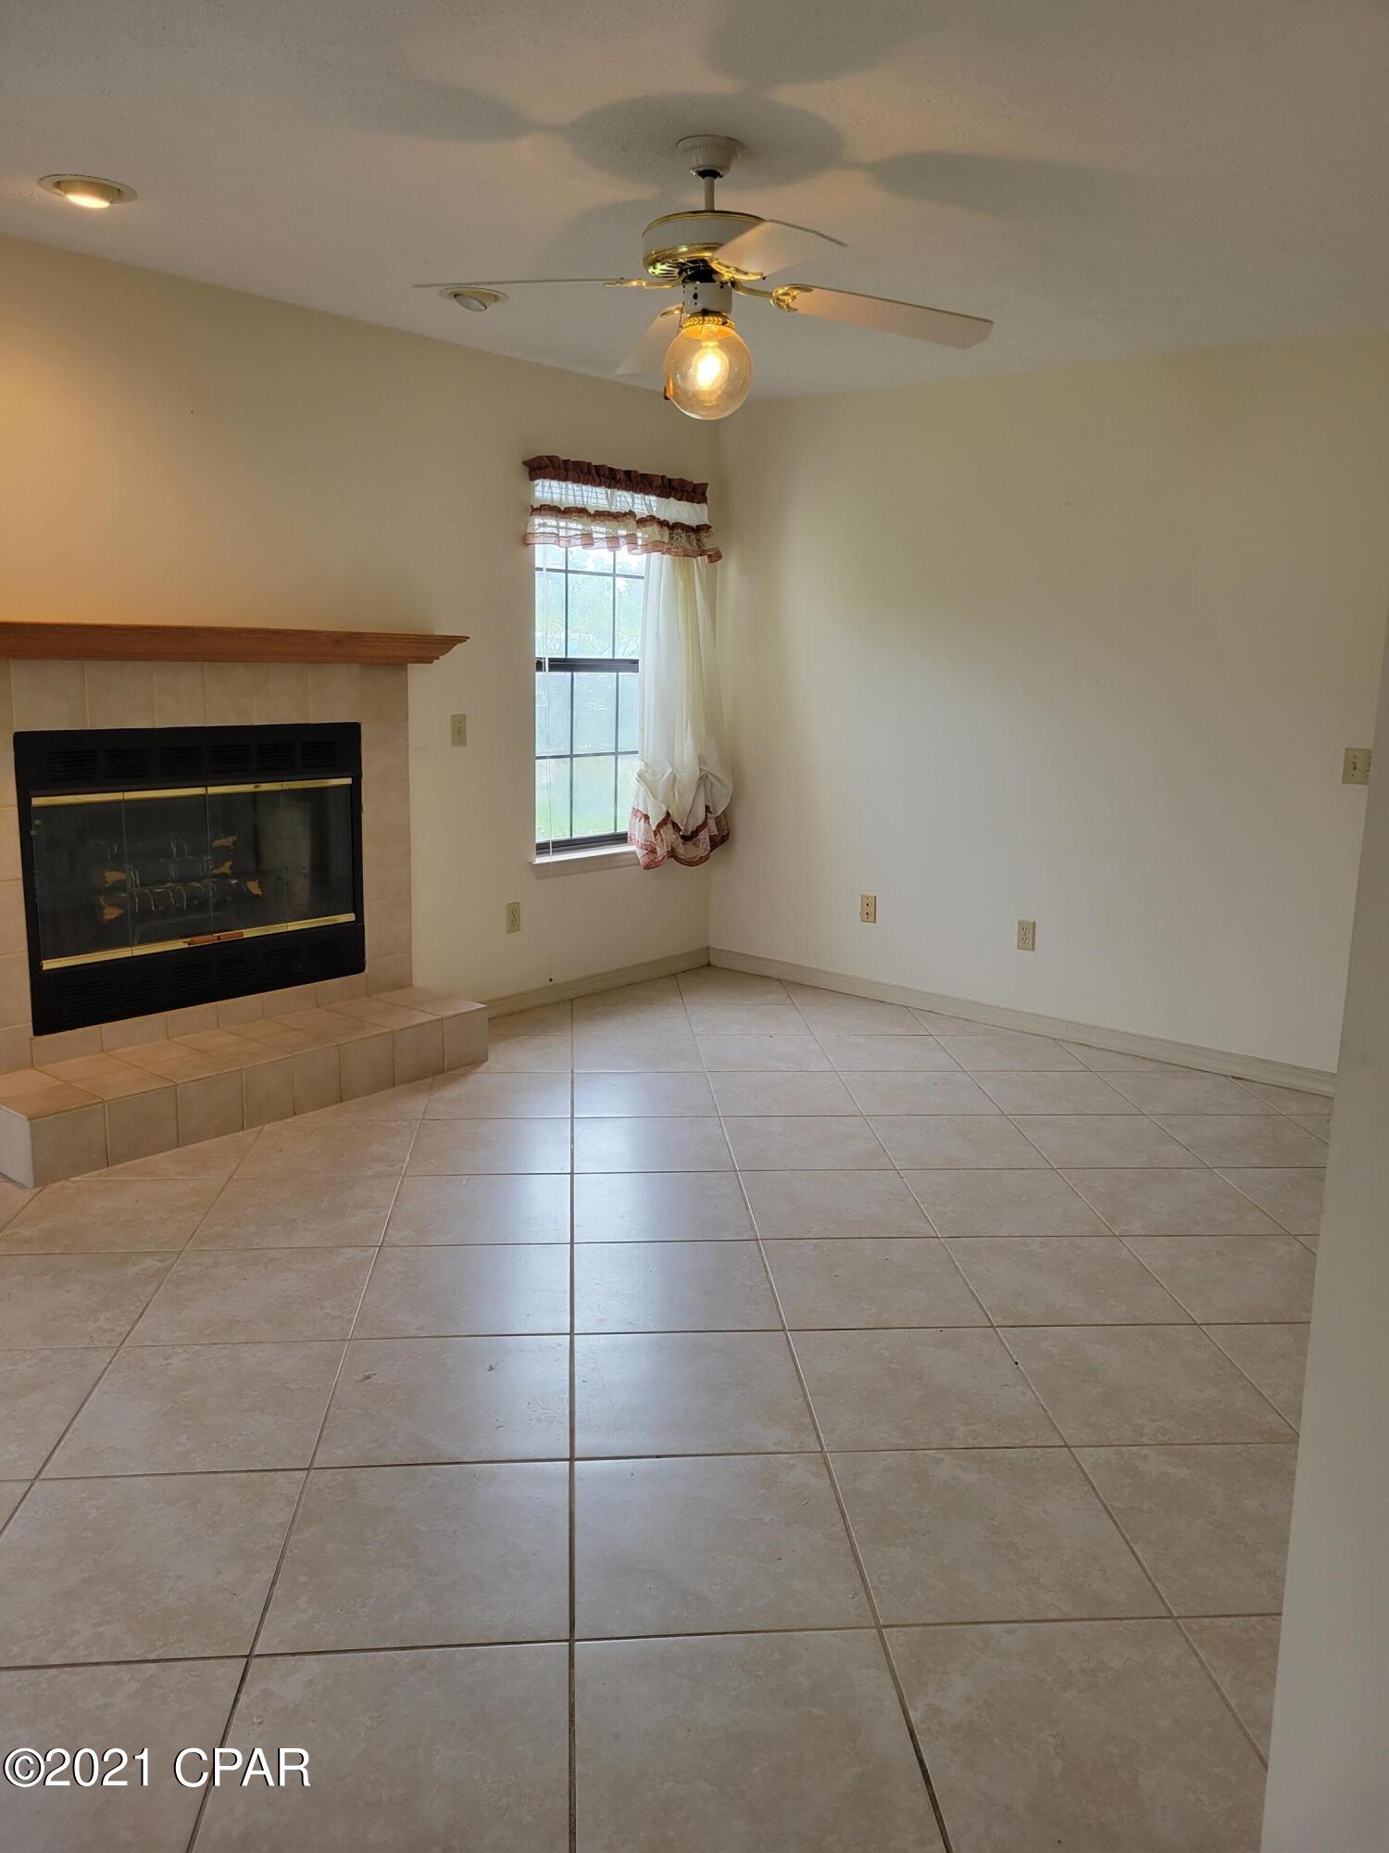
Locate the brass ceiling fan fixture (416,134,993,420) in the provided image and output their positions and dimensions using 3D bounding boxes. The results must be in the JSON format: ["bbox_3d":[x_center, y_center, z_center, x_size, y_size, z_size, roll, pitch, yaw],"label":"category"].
[{"bbox_3d":[0.039,-1.324,2.877,1.180,0.535,1.180,-2,12,-15],"label":"brass ceiling fan fixture"}]

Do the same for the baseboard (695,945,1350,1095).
[{"bbox_3d":[1.121,0.342,5.520,2.750,0.086,0.018,11,15,39],"label":"baseboard"}]

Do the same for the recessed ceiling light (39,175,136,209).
[{"bbox_3d":[-1.403,-1.681,3.219,0.210,0.050,0.210,11,15,39],"label":"recessed ceiling light"}]

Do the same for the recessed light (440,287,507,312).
[{"bbox_3d":[-0.652,-1.844,4.117,0.205,0.050,0.205,0,11,-5],"label":"recessed light"}]

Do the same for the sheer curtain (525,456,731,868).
[{"bbox_3d":[-0.234,-0.996,5.625,0.150,1.600,1.150,11,15,39],"label":"sheer curtain"}]

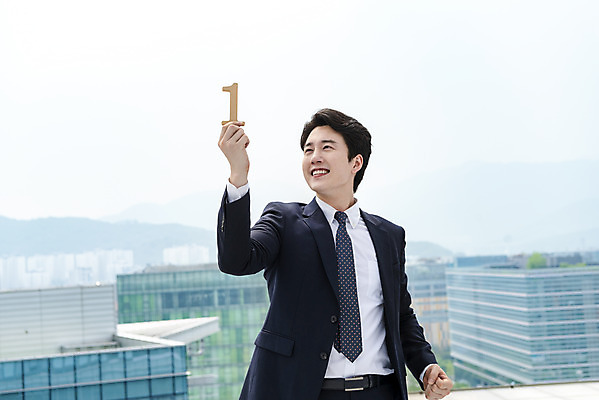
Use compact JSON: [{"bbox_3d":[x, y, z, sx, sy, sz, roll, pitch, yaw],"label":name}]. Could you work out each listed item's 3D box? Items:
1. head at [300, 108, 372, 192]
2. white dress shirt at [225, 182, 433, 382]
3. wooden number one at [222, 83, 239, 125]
[{"bbox_3d":[0.110,-0.145,2.740,0.180,0.250,0.225,-5,-18,36],"label":"head"},{"bbox_3d":[0.070,0.251,2.670,0.585,0.620,0.400,-3,-3,5],"label":"white dress shirt"},{"bbox_3d":[-0.175,-0.253,2.470,0.062,0.113,0.014,2,-2,2],"label":"wooden number one"}]

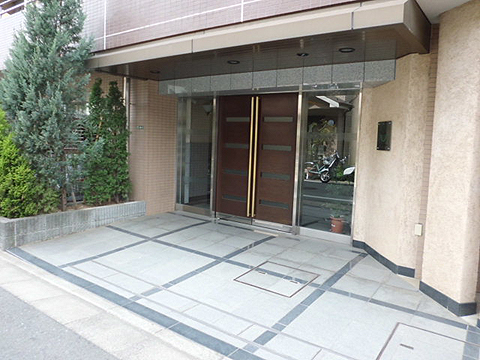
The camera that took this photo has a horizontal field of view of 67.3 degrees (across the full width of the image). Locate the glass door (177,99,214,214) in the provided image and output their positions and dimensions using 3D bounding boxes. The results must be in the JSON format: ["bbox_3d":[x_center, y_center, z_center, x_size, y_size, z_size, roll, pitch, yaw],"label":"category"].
[{"bbox_3d":[-0.818,-0.473,6.712,0.921,2.153,0.080,6,7,35],"label":"glass door"}]

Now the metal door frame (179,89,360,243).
[{"bbox_3d":[0.213,-0.357,5.979,3.500,2.183,0.140,6,7,35],"label":"metal door frame"}]

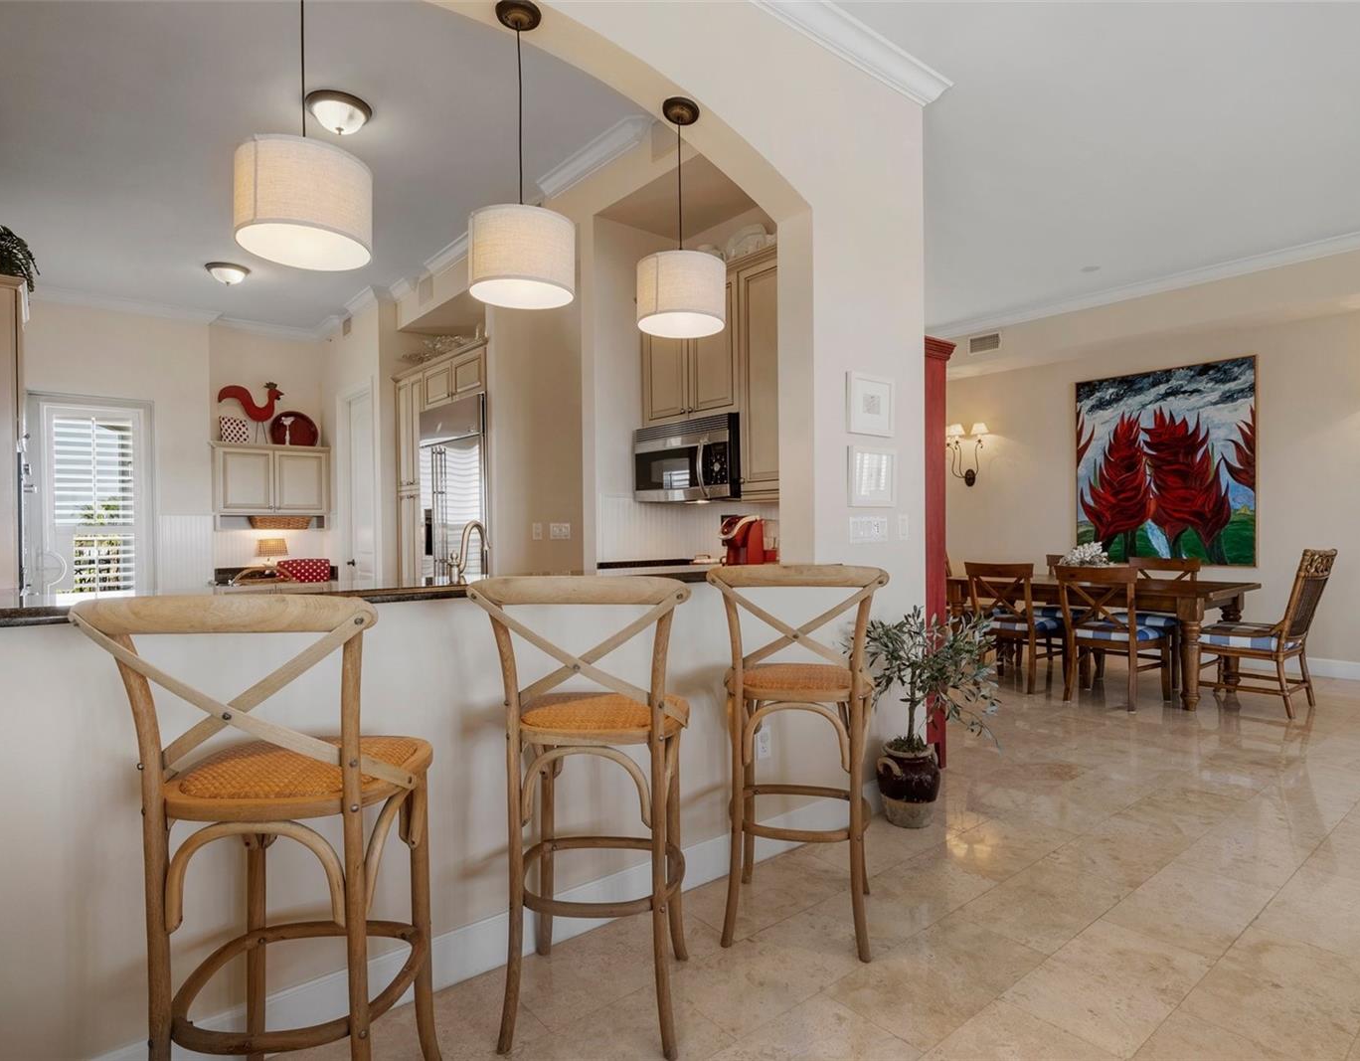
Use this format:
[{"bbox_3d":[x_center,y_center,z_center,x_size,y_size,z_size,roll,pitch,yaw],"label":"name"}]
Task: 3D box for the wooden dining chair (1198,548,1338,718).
[{"bbox_3d":[3.826,0.637,4.663,0.530,1.035,0.660,-1,1,-39],"label":"wooden dining chair"}]

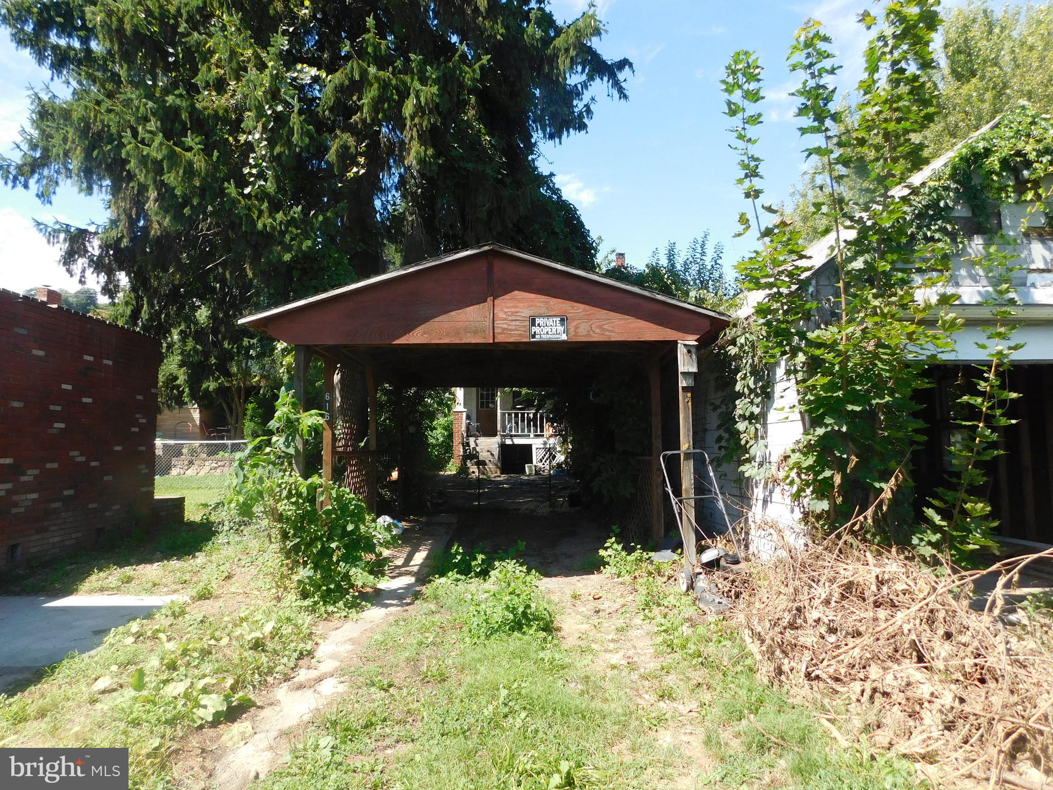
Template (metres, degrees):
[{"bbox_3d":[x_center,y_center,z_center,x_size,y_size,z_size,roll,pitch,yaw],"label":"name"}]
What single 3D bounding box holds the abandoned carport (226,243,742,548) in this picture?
[{"bbox_3d":[-0.502,0.336,9.857,4.529,3.059,6.900,0,-4,-3],"label":"abandoned carport"}]

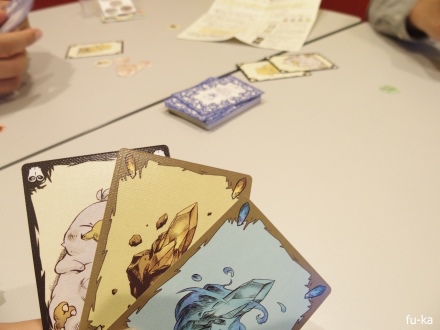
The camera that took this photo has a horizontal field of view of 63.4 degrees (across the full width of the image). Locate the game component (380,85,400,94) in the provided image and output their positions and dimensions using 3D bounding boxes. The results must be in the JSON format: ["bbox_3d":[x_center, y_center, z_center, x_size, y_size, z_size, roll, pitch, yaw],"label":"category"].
[{"bbox_3d":[0.213,-0.096,0.447,0.023,0.002,0.023,0,37,0],"label":"game component"}]

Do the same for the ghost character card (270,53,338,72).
[{"bbox_3d":[0.119,-0.151,0.522,0.088,0.001,0.063,-9,38,-11],"label":"ghost character card"}]

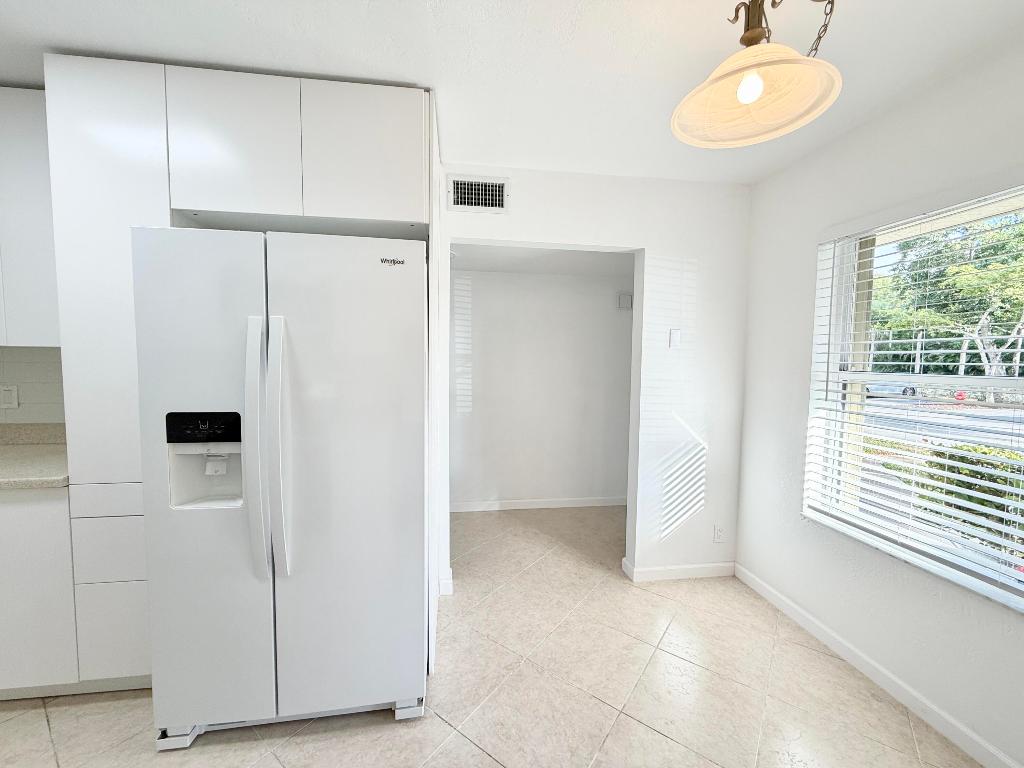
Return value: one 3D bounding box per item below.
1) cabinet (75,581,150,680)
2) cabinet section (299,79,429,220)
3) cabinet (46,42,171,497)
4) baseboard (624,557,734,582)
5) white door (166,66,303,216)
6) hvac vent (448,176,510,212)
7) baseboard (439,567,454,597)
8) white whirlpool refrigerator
[{"bbox_3d":[-1.489,0.924,1.873,0.377,0.379,0.584,0,3,-8],"label":"cabinet"},{"bbox_3d":[-0.569,-0.894,1.607,0.455,0.506,0.022,0,3,-8],"label":"cabinet section"},{"bbox_3d":[-1.480,-0.403,1.807,0.377,1.526,0.604,0,3,-8],"label":"cabinet"},{"bbox_3d":[1.052,1.151,2.617,0.665,0.091,0.160,0,3,-8],"label":"baseboard"},{"bbox_3d":[-1.022,-0.894,1.546,0.456,0.506,0.022,0,3,-8],"label":"white door"},{"bbox_3d":[-0.178,-1.028,2.247,0.339,0.187,0.022,0,3,-8],"label":"hvac vent"},{"bbox_3d":[-0.381,1.151,2.420,0.078,0.091,0.152,0,3,-8],"label":"baseboard"},{"bbox_3d":[-0.807,0.354,1.787,0.909,1.747,0.850,0,3,-8],"label":"white whirlpool refrigerator"}]

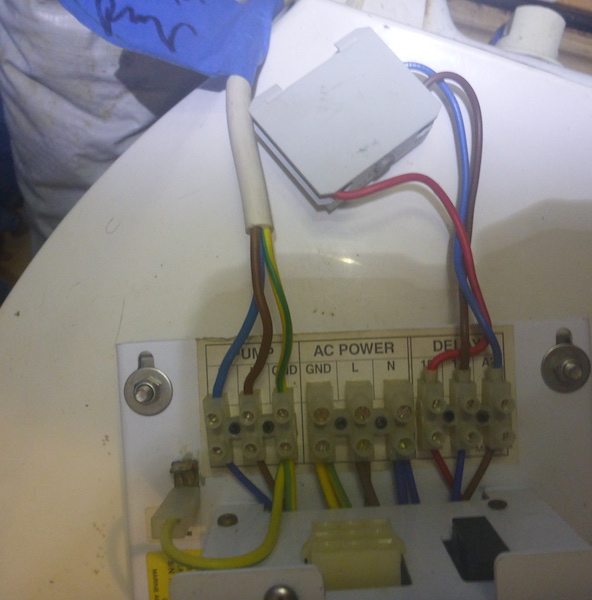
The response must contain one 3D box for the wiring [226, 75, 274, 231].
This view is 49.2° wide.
[{"bbox_3d":[-0.014,-0.044,0.194,0.009,0.050,0.009,-8,-14,0],"label":"wiring"}]

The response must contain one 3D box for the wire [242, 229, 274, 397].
[{"bbox_3d":[-0.011,0.003,0.188,0.009,0.049,0.007,1,0,0],"label":"wire"}]

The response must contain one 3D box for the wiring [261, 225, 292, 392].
[{"bbox_3d":[-0.005,0.003,0.188,0.008,0.049,0.007,-3,0,0],"label":"wiring"}]

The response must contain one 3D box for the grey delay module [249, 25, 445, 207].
[{"bbox_3d":[0.017,-0.065,0.233,0.051,0.039,0.025,-38,0,0],"label":"grey delay module"}]

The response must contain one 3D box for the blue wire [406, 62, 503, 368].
[{"bbox_3d":[0.047,-0.025,0.192,0.026,0.091,0.015,3,-3,0],"label":"blue wire"}]

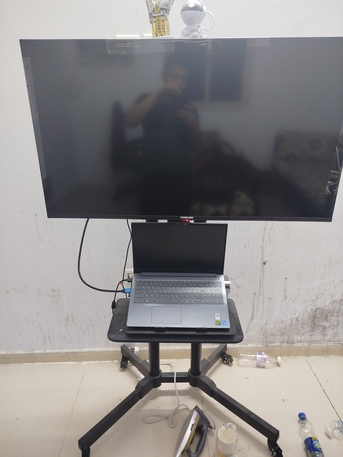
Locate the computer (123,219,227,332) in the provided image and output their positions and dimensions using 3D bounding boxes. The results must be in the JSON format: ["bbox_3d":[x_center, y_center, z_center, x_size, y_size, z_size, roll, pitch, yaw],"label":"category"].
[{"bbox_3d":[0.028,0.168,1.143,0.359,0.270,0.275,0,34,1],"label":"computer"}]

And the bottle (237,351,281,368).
[{"bbox_3d":[0.467,0.697,1.671,0.235,0.077,0.077,1,21,4],"label":"bottle"}]

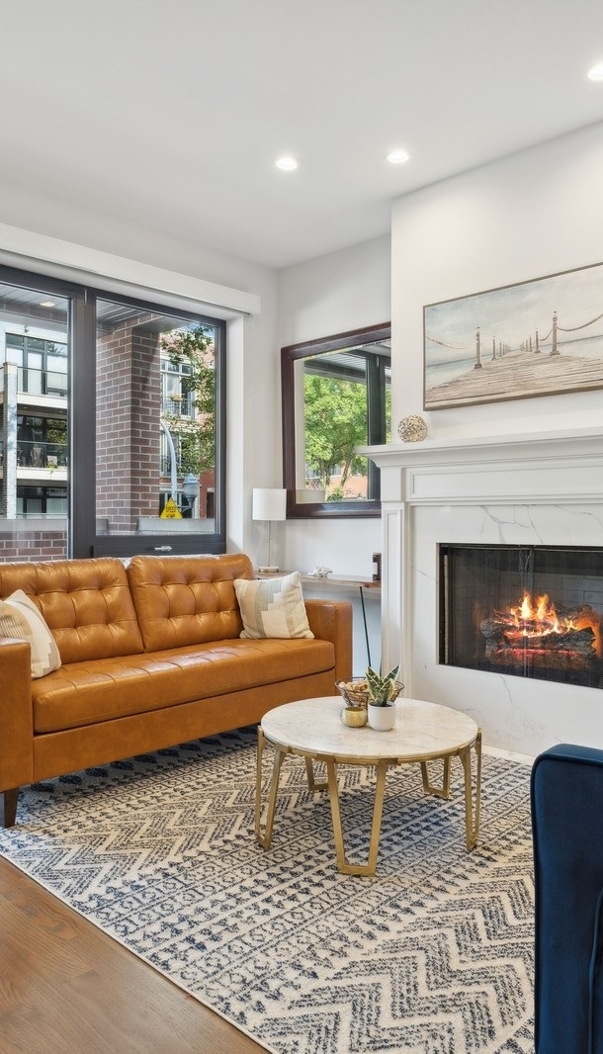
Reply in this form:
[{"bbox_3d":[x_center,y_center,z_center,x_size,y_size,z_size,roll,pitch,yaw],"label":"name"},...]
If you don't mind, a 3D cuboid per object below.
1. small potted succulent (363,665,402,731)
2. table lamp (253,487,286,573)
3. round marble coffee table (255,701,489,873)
[{"bbox_3d":[0.284,0.601,2.664,0.126,0.225,0.126,0,0,0],"label":"small potted succulent"},{"bbox_3d":[-0.209,0.023,4.922,0.218,0.557,0.218,0,0,0],"label":"table lamp"},{"bbox_3d":[0.235,0.897,2.720,0.810,0.367,0.810,0,0,0],"label":"round marble coffee table"}]

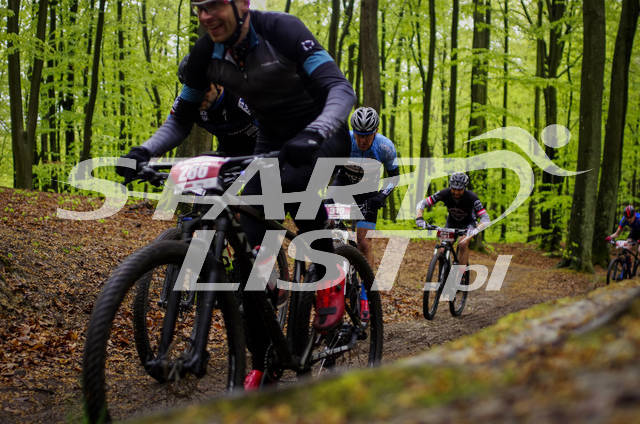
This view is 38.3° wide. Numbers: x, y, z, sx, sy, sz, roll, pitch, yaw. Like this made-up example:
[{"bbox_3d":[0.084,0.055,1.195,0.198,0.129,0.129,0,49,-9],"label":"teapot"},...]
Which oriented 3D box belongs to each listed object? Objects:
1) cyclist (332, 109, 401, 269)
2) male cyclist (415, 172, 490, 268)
[{"bbox_3d":[0.315,0.020,6.830,0.680,1.560,0.880,2,-2,24],"label":"cyclist"},{"bbox_3d":[1.500,0.190,10.250,0.760,1.300,0.860,3,-2,20],"label":"male cyclist"}]

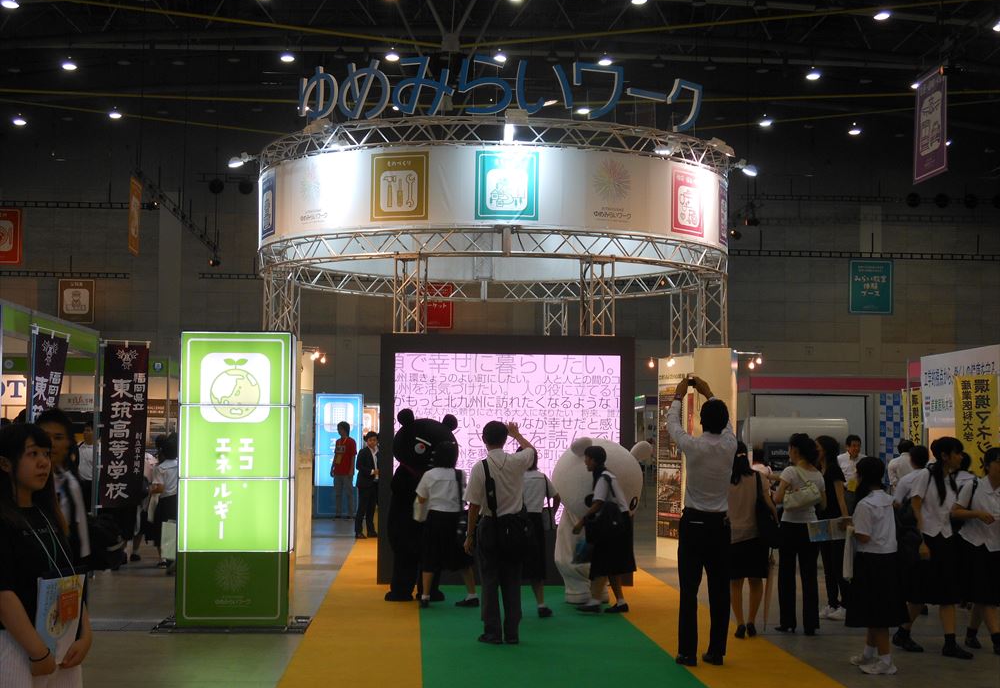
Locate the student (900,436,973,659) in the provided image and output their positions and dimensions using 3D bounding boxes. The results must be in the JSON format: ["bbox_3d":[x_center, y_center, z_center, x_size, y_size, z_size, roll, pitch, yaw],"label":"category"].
[{"bbox_3d":[3.222,1.488,12.261,0.550,1.596,0.470,-2,-4,40],"label":"student"}]

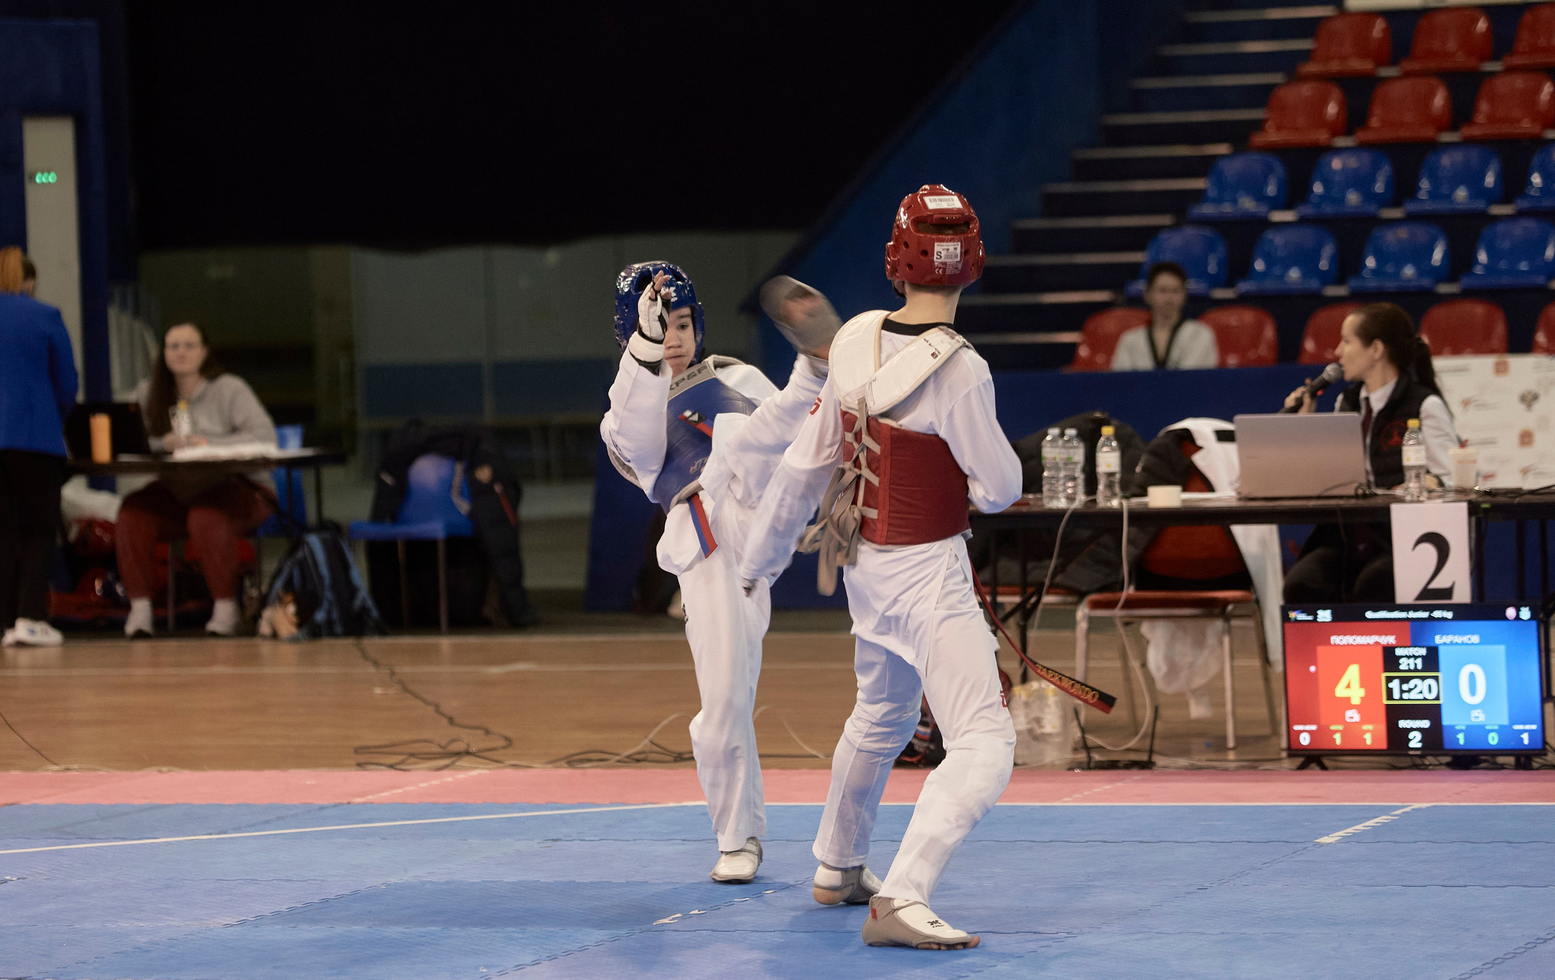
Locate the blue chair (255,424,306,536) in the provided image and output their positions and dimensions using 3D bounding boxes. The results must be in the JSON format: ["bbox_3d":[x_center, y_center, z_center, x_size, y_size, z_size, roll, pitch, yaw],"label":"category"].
[{"bbox_3d":[-2.340,0.165,24.300,0.480,0.850,0.520,-1,2,21],"label":"blue chair"}]

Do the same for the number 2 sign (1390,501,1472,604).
[{"bbox_3d":[1.771,0.186,15.200,0.212,0.295,0.008,-1,2,16],"label":"number 2 sign"}]

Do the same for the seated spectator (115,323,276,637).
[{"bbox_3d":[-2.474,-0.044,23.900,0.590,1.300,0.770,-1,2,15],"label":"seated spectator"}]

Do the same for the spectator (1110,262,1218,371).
[{"bbox_3d":[1.616,-0.309,23.600,0.480,1.250,0.720,-2,2,14],"label":"spectator"}]

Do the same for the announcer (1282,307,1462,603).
[{"bbox_3d":[1.740,0.119,16.400,0.520,1.310,0.750,-1,2,27],"label":"announcer"}]

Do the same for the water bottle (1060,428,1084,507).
[{"bbox_3d":[0.821,-0.063,15.650,0.064,0.222,0.064,-2,2,0],"label":"water bottle"}]

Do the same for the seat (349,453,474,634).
[{"bbox_3d":[-1.516,0.190,23.400,0.440,0.790,0.460,-1,2,20],"label":"seat"}]

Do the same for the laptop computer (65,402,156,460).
[{"bbox_3d":[-2.885,-0.255,24.200,0.370,0.240,0.280,-1,2,23],"label":"laptop computer"}]

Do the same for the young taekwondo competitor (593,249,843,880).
[{"bbox_3d":[-0.127,0.182,12.880,0.520,1.420,0.780,-2,2,-13],"label":"young taekwondo competitor"}]

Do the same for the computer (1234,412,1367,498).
[{"bbox_3d":[1.515,-0.100,16.150,0.370,0.245,0.270,-1,2,20],"label":"computer"}]

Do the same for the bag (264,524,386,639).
[{"bbox_3d":[-1.930,0.388,23.900,0.370,0.485,0.340,-3,2,-40],"label":"bag"}]

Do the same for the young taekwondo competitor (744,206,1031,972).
[{"bbox_3d":[0.200,0.139,11.920,0.680,1.590,0.650,-1,2,30],"label":"young taekwondo competitor"}]

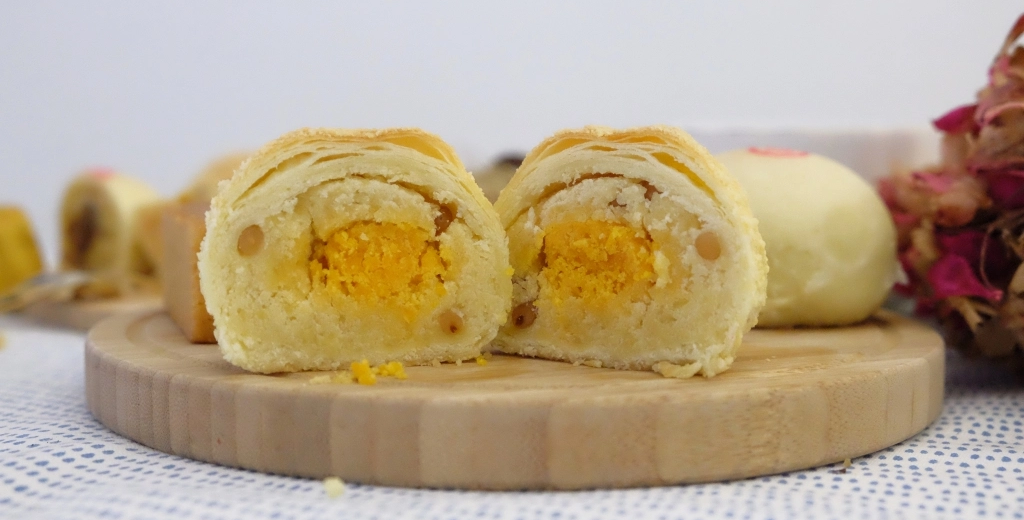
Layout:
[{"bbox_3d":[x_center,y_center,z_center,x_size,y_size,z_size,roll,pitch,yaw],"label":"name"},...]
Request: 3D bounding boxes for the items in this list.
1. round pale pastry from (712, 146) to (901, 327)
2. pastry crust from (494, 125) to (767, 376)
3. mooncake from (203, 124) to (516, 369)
[{"bbox_3d":[0.076,-0.008,0.331,0.064,0.046,0.064,0,5,0],"label":"round pale pastry"},{"bbox_3d":[0.027,-0.004,0.263,0.064,0.050,0.034,3,6,28],"label":"pastry crust"},{"bbox_3d":[-0.034,-0.004,0.242,0.060,0.046,0.030,-2,5,-22],"label":"mooncake"}]

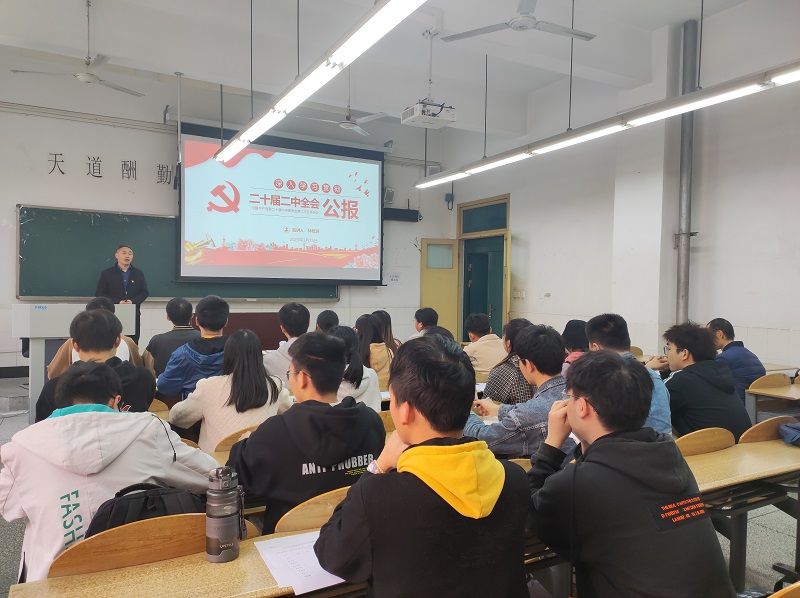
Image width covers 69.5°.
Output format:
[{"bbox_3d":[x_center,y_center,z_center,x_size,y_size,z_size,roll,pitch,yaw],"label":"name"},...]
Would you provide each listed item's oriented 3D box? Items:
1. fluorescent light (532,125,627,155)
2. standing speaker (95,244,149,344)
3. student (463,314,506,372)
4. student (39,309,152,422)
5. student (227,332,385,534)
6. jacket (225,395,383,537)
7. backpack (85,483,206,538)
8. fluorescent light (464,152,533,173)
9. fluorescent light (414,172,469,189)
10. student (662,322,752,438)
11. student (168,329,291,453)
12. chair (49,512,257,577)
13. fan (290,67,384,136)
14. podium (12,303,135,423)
[{"bbox_3d":[1.715,-1.565,5.659,0.140,0.090,1.210,0,1,-29],"label":"fluorescent light"},{"bbox_3d":[-3.380,0.199,7.054,0.570,1.690,0.360,0,1,-34],"label":"standing speaker"},{"bbox_3d":[0.523,0.725,4.434,0.500,1.250,0.720,0,1,-29],"label":"student"},{"bbox_3d":[-1.229,0.686,2.369,0.500,1.295,0.700,0,1,-29],"label":"student"},{"bbox_3d":[-0.294,0.737,1.914,0.540,1.244,0.690,0,1,-36],"label":"student"},{"bbox_3d":[-0.303,0.607,1.851,0.470,0.600,0.430,0,1,-29],"label":"jacket"},{"bbox_3d":[-0.650,0.717,1.547,0.330,0.450,0.200,0,1,-29],"label":"backpack"},{"bbox_3d":[1.127,-1.596,6.728,0.140,0.090,1.210,0,1,-29],"label":"fluorescent light"},{"bbox_3d":[0.594,-1.672,7.992,0.180,0.090,1.240,0,1,-29],"label":"fluorescent light"},{"bbox_3d":[1.254,0.735,2.732,0.530,1.270,0.680,0,1,-37],"label":"student"},{"bbox_3d":[-0.794,0.745,2.647,0.500,1.230,0.720,0,1,-29],"label":"student"},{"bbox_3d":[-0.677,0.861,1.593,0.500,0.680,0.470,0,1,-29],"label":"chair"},{"bbox_3d":[-0.670,-2.549,7.162,1.270,0.850,1.270,0,1,-29],"label":"fan"},{"bbox_3d":[-3.325,0.636,5.930,1.060,1.180,0.700,0,1,-29],"label":"podium"}]

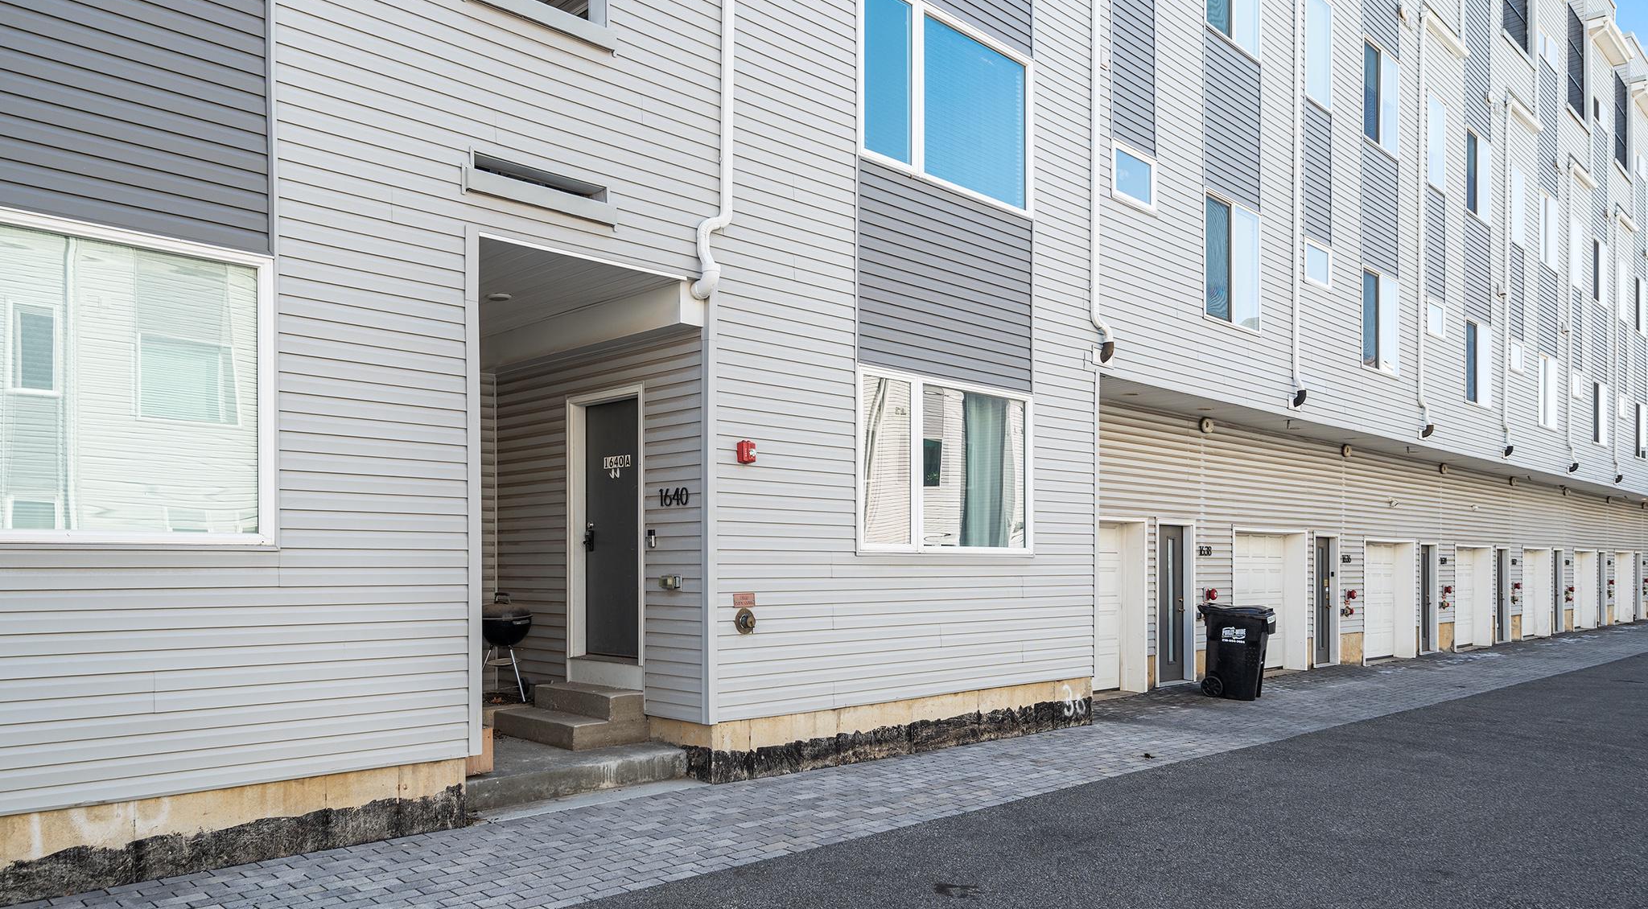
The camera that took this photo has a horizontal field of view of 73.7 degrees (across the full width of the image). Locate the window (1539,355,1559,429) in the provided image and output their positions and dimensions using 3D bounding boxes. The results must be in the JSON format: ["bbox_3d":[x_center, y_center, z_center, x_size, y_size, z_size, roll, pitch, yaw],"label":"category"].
[{"bbox_3d":[15.402,-1.314,23.341,1.546,1.520,0.100,3,-4,-44],"label":"window"}]

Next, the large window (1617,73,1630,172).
[{"bbox_3d":[20.235,-8.368,27.886,1.606,2.160,0.150,2,-3,-44],"label":"large window"}]

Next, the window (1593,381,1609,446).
[{"bbox_3d":[18.928,-0.951,26.748,1.420,1.440,0.100,3,-4,-44],"label":"window"}]

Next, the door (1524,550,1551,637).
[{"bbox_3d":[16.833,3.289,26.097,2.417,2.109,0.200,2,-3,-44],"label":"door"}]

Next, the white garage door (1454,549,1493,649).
[{"bbox_3d":[13.561,3.007,23.126,2.417,2.134,0.250,3,-4,-44],"label":"white garage door"}]

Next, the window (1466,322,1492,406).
[{"bbox_3d":[11.916,-1.624,19.975,1.420,1.440,0.100,3,-4,-44],"label":"window"}]

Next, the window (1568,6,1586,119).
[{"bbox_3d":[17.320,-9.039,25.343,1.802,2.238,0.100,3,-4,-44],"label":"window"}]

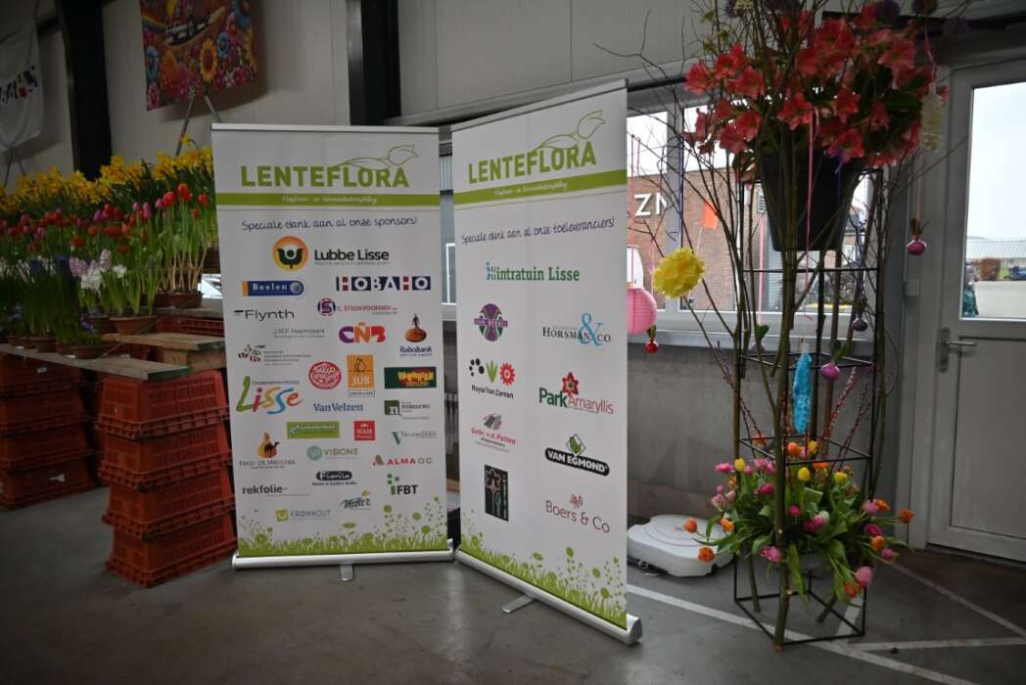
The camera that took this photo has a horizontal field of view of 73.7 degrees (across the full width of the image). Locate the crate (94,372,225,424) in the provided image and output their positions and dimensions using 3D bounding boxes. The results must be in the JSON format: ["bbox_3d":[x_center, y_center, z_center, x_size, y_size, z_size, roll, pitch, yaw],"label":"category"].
[{"bbox_3d":[-1.675,0.274,3.289,0.345,0.235,0.485,3,7,33],"label":"crate"}]

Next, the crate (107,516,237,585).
[{"bbox_3d":[-1.667,0.950,3.361,0.345,0.235,0.485,3,7,33],"label":"crate"}]

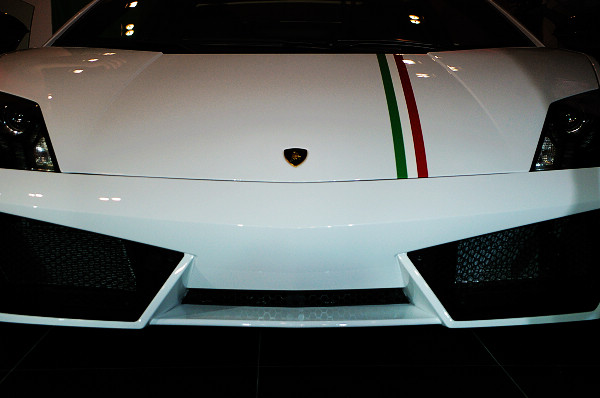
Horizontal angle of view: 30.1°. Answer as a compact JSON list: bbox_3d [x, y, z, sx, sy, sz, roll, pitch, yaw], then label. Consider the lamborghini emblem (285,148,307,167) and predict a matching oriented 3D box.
[{"bbox_3d":[-0.011,-0.108,2.920,0.061,0.008,0.069,0,46,0],"label":"lamborghini emblem"}]

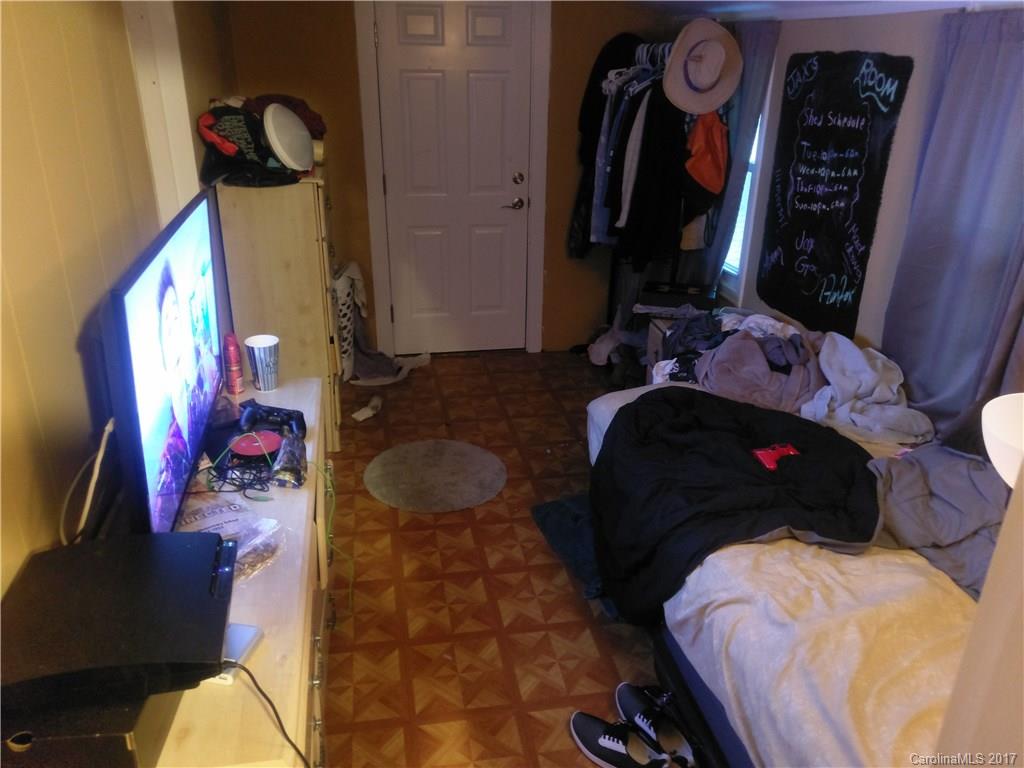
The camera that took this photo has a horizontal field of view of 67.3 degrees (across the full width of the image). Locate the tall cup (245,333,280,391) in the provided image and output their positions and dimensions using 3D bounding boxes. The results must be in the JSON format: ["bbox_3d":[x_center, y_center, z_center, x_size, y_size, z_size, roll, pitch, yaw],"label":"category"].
[{"bbox_3d":[-0.679,-0.053,2.102,0.093,0.135,0.093,-4,25,-9],"label":"tall cup"}]

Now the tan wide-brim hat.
[{"bbox_3d":[0.742,-1.230,2.980,0.310,0.375,0.130,6,17,3],"label":"tan wide-brim hat"}]

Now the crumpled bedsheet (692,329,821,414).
[{"bbox_3d":[0.906,-0.066,2.879,0.420,0.250,0.420,-4,25,-9],"label":"crumpled bedsheet"}]

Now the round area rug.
[{"bbox_3d":[-0.332,0.382,3.329,0.610,0.012,0.610,0,25,0],"label":"round area rug"}]

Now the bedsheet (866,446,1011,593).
[{"bbox_3d":[1.248,0.331,2.223,0.480,0.180,0.620,17,30,31],"label":"bedsheet"}]

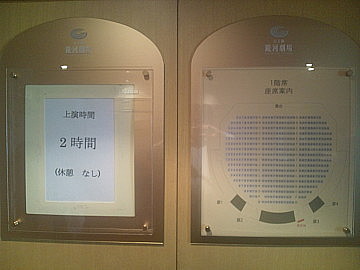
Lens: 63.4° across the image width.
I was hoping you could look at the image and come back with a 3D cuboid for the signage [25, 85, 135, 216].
[{"bbox_3d":[-0.309,0.047,0.905,0.343,0.407,0.014,0,1,3],"label":"signage"}]

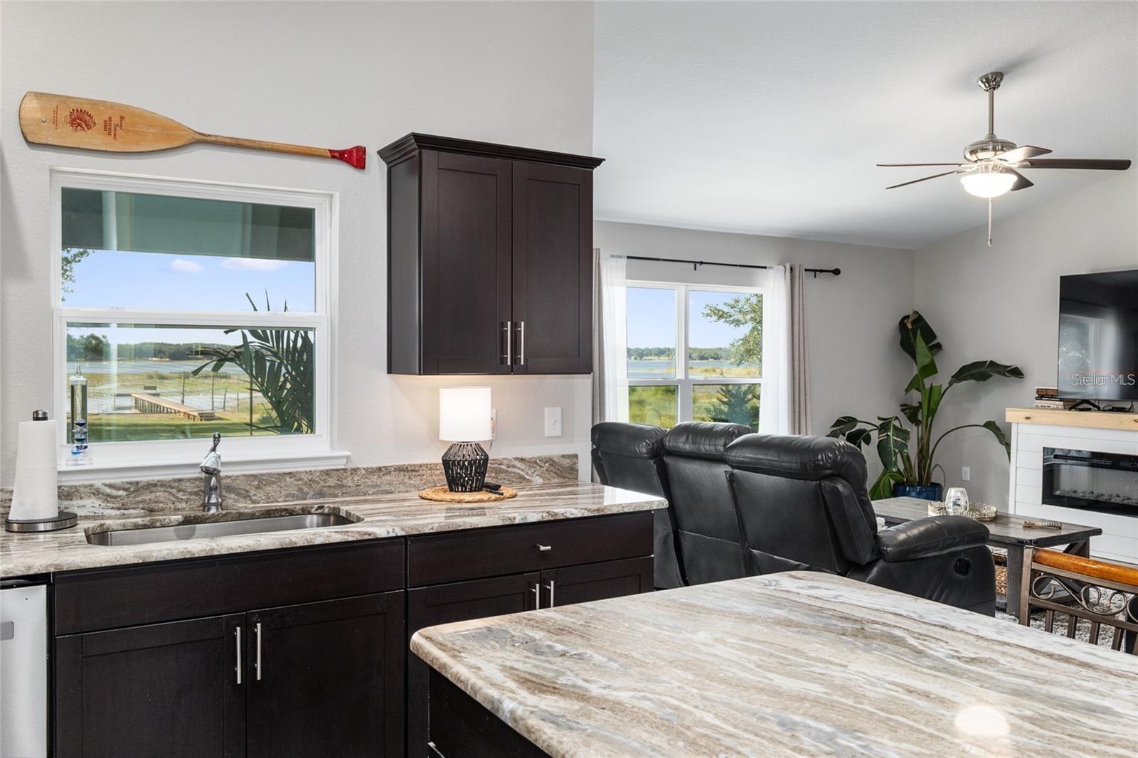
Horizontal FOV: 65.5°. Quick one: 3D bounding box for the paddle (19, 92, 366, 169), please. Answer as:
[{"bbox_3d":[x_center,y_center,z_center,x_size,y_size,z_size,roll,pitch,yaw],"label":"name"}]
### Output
[{"bbox_3d":[-1.191,-0.792,2.921,1.055,0.164,0.040,0,1,-30],"label":"paddle"}]

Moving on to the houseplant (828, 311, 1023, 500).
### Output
[{"bbox_3d":[2.781,0.362,7.080,1.390,1.835,1.020,0,1,-30],"label":"houseplant"}]

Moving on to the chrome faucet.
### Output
[{"bbox_3d":[-1.144,0.307,2.836,0.065,0.250,0.200,0,2,-24],"label":"chrome faucet"}]

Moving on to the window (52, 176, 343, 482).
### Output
[{"bbox_3d":[-1.230,-0.183,2.987,0.895,0.945,0.110,-1,2,-31],"label":"window"}]

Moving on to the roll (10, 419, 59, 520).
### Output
[{"bbox_3d":[-1.564,0.264,2.591,0.120,0.283,0.120,-1,2,-31],"label":"roll"}]

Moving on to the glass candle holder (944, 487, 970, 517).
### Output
[{"bbox_3d":[2.317,0.737,5.281,0.132,0.170,0.132,-1,2,-31],"label":"glass candle holder"}]

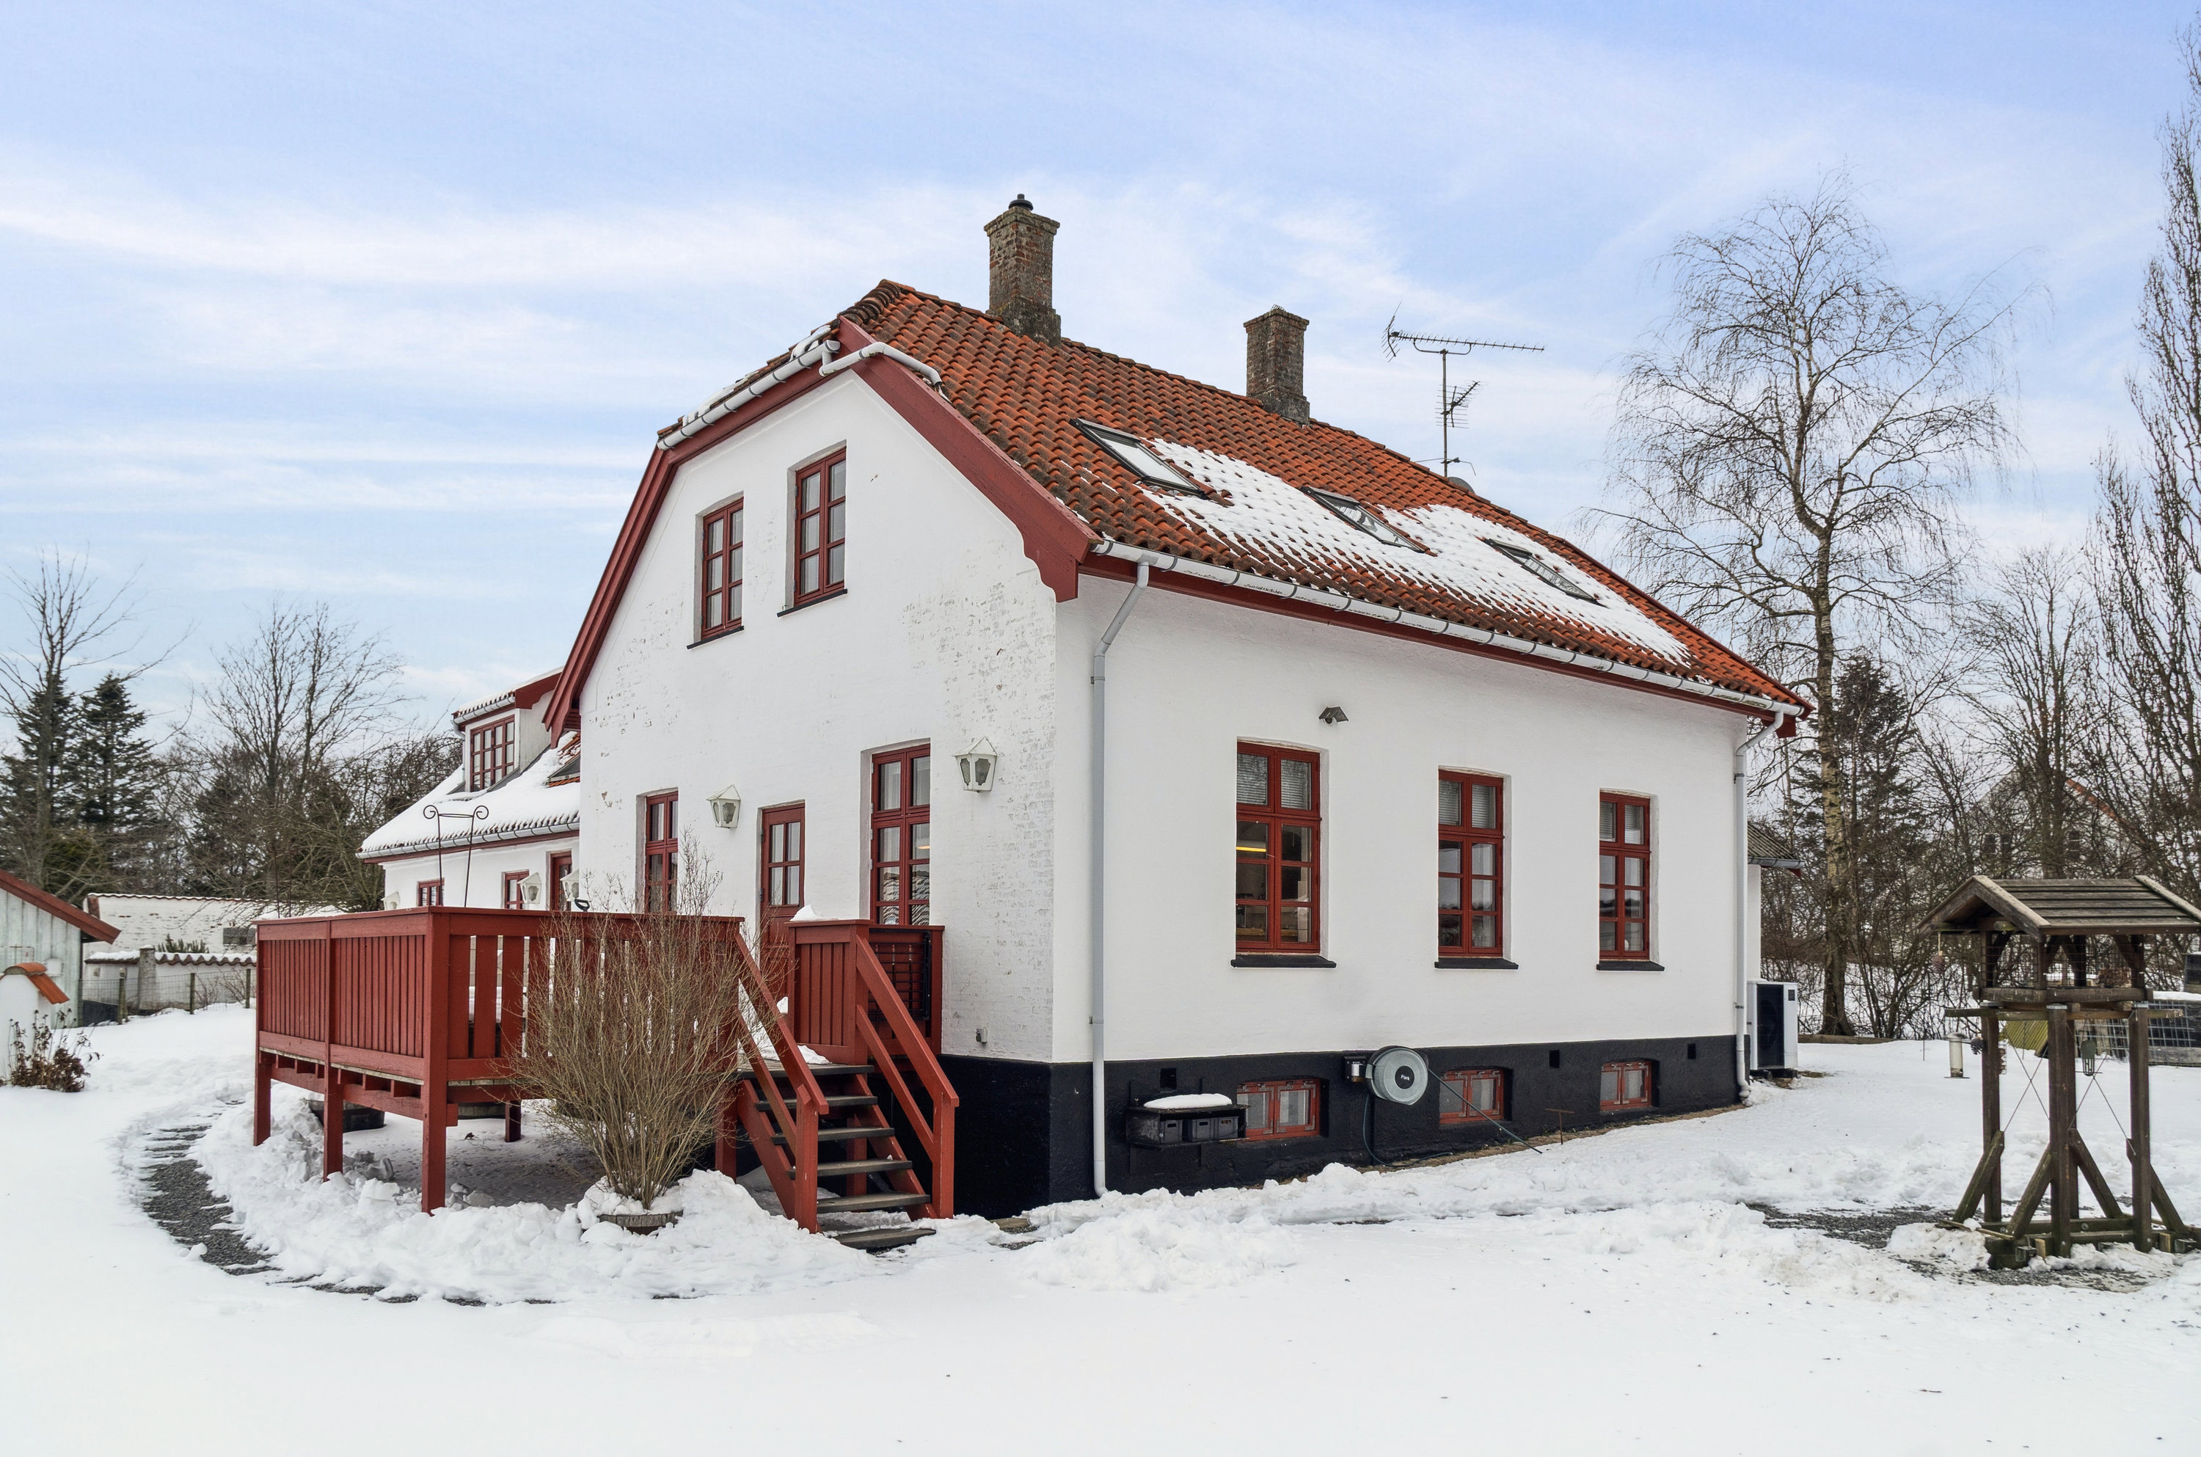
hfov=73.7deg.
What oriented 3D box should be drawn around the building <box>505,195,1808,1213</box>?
[{"bbox_3d":[0.625,-0.519,16.400,9.600,9.300,9.300,6,-9,-39],"label":"building"}]

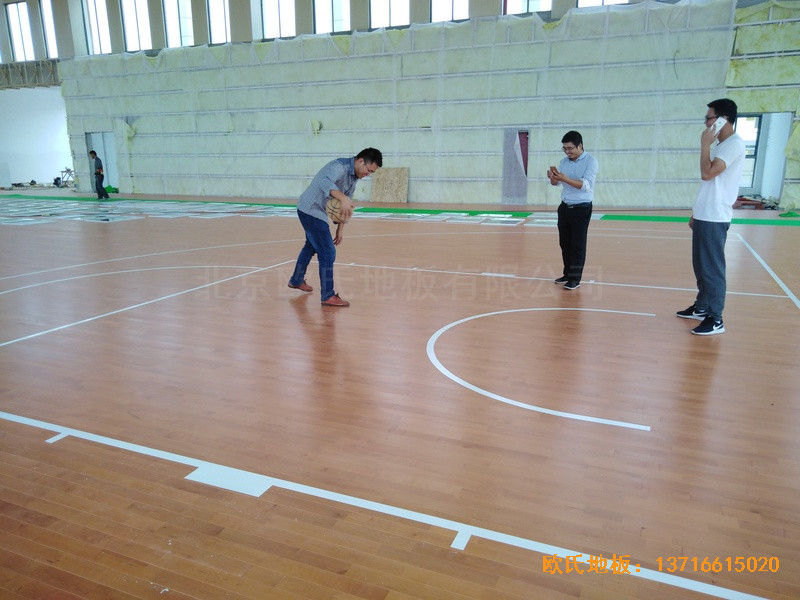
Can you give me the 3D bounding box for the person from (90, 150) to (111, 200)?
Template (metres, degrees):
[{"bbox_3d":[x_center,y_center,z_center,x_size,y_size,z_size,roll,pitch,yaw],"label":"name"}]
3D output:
[{"bbox_3d":[-10.654,-4.389,20.442,0.620,1.660,0.520,-5,15,-18],"label":"person"}]

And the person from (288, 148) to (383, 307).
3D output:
[{"bbox_3d":[-0.633,-0.711,5.670,0.840,1.460,0.540,5,15,21],"label":"person"}]

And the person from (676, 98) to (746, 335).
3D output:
[{"bbox_3d":[2.466,-0.644,4.617,0.470,1.770,0.500,4,15,19],"label":"person"}]

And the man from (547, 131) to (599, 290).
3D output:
[{"bbox_3d":[1.831,-0.956,6.170,0.460,1.650,0.490,-10,17,-36],"label":"man"}]

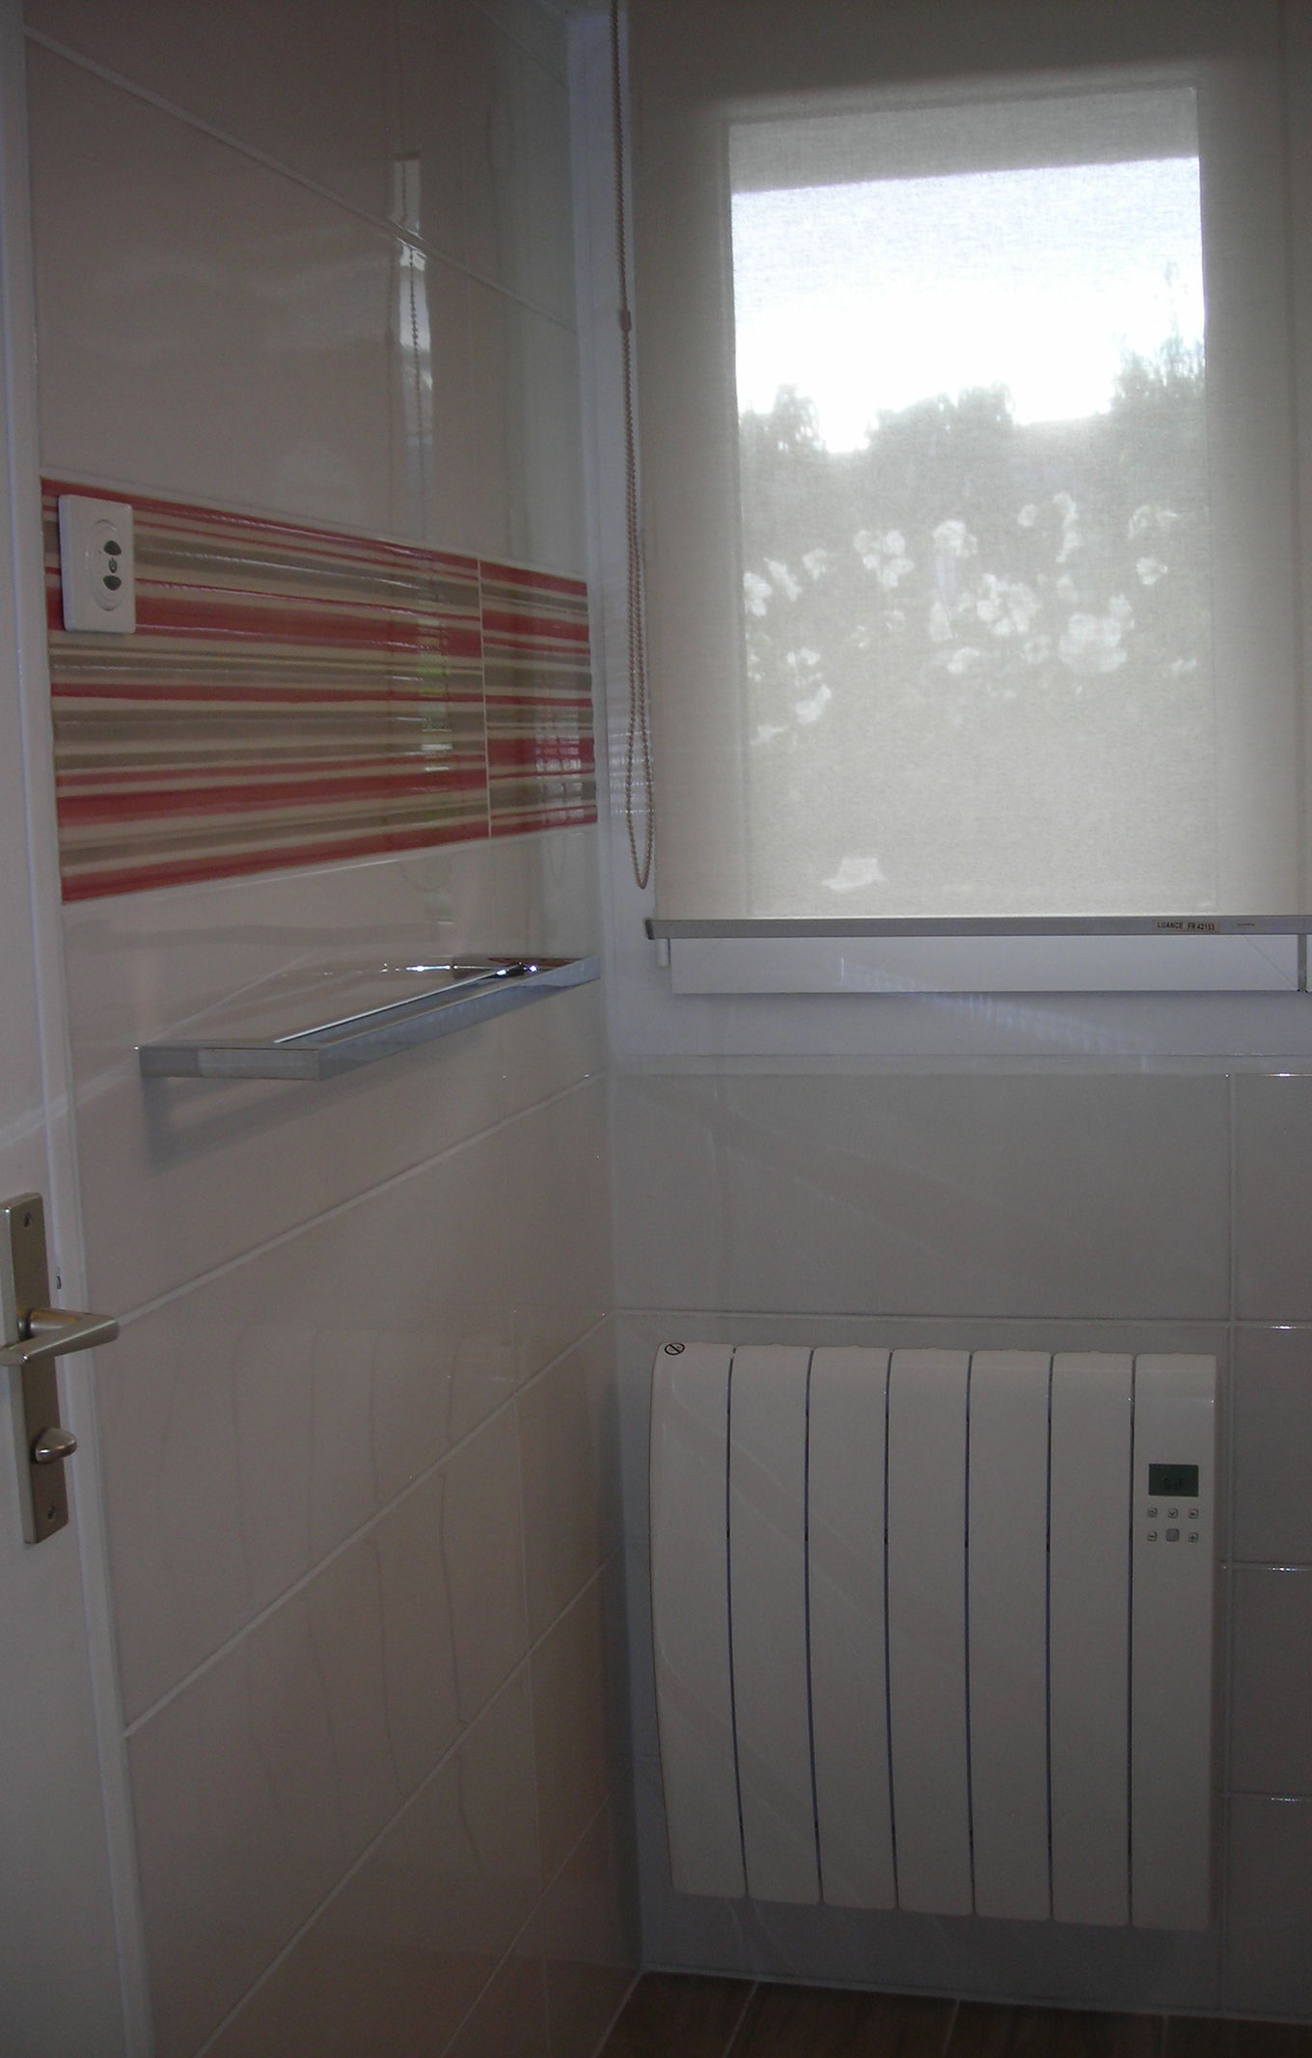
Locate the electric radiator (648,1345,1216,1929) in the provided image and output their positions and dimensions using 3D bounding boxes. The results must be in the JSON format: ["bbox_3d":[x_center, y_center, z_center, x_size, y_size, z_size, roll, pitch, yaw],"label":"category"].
[{"bbox_3d":[0.278,0.610,2.250,0.553,0.583,0.105,0,7,14],"label":"electric radiator"}]

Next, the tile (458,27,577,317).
[{"bbox_3d":[-0.131,-0.786,2.071,0.015,0.250,0.320,0,7,15],"label":"tile"}]

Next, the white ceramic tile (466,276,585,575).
[{"bbox_3d":[-0.122,-0.547,2.100,0.015,0.250,0.327,0,7,15],"label":"white ceramic tile"}]

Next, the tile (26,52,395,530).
[{"bbox_3d":[-0.278,-0.466,1.520,0.015,0.250,0.558,0,7,15],"label":"tile"}]

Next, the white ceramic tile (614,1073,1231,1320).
[{"bbox_3d":[0.261,0.167,2.276,0.631,0.247,0.015,0,7,14],"label":"white ceramic tile"}]

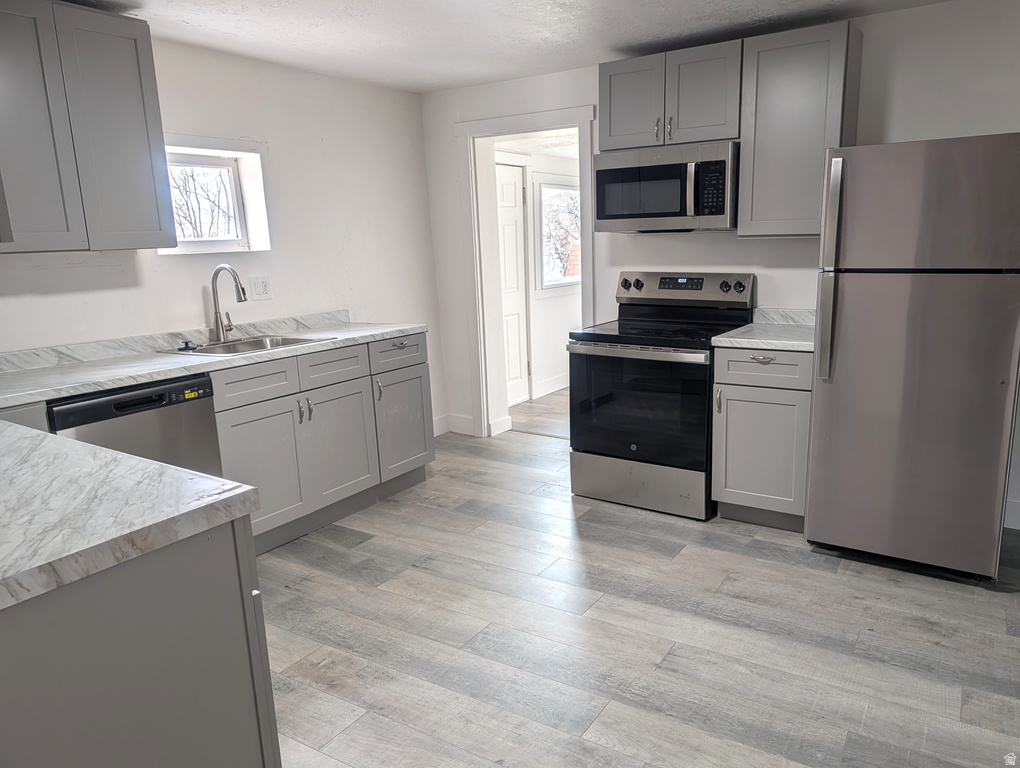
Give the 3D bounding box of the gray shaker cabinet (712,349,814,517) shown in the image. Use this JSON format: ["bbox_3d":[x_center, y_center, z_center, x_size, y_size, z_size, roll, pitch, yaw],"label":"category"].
[{"bbox_3d":[1.347,0.214,3.558,0.453,0.880,0.632,7,15,34],"label":"gray shaker cabinet"}]

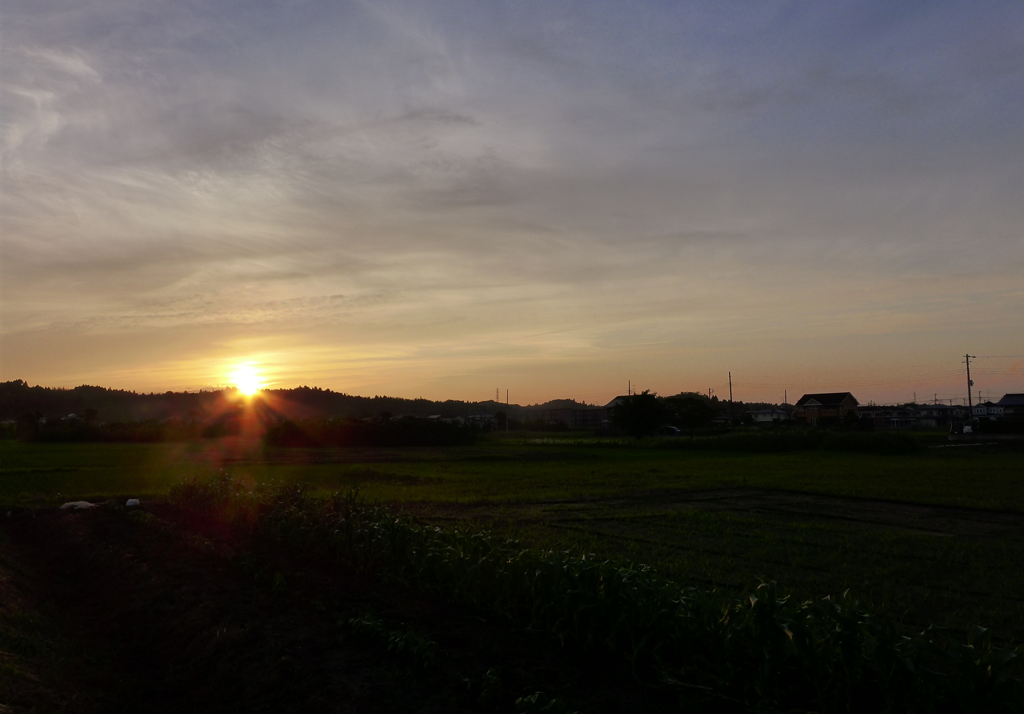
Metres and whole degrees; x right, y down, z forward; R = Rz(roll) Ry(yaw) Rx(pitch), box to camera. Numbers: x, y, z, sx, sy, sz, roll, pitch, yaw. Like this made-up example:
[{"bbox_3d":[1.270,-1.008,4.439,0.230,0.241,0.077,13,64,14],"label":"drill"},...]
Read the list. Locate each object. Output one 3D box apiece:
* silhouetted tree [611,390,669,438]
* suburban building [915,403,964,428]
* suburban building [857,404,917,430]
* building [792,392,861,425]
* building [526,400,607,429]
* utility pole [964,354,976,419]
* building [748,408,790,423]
[{"bbox_3d":[16.380,7.320,95.000,7.200,6.300,6.800,-1,-5,10],"label":"silhouetted tree"},{"bbox_3d":[134.120,18.590,232.000,8.500,7.300,11.500,4,-6,-42],"label":"suburban building"},{"bbox_3d":[113.950,18.410,225.000,9.000,6.800,15.000,4,-6,-42],"label":"suburban building"},{"bbox_3d":[81.780,13.670,192.000,9.800,9.000,12.500,4,-6,-39],"label":"building"},{"bbox_3d":[29.110,32.720,395.000,12.000,9.500,46.000,4,-6,-42],"label":"building"},{"bbox_3d":[71.920,5.450,116.000,0.400,12.000,1.600,4,-6,-42],"label":"utility pole"},{"bbox_3d":[91.230,21.170,262.000,8.500,5.700,12.000,4,-6,-42],"label":"building"}]

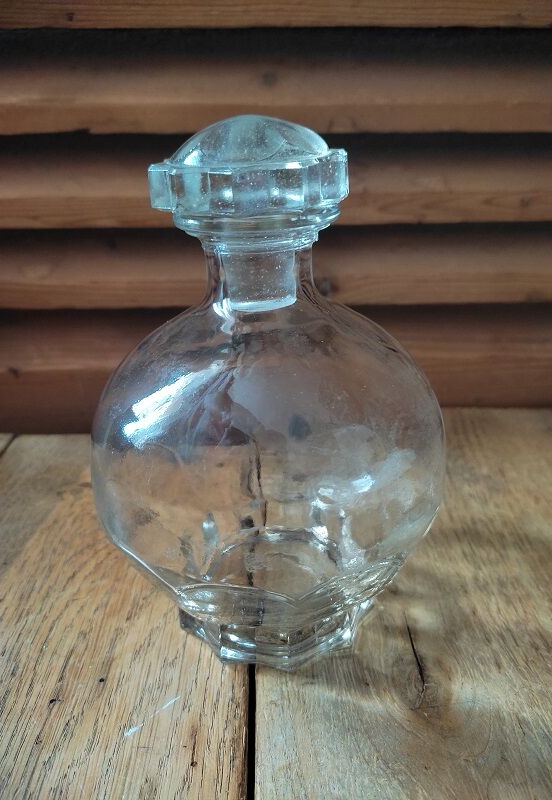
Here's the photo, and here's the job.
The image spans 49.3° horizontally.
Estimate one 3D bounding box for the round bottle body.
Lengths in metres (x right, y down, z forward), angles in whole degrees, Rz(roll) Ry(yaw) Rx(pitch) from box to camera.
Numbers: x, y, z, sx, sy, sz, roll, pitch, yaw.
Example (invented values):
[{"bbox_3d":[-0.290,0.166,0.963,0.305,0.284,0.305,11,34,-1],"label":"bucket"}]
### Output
[{"bbox_3d":[-0.002,0.024,0.234,0.131,0.132,0.131,-3,25,1],"label":"round bottle body"}]

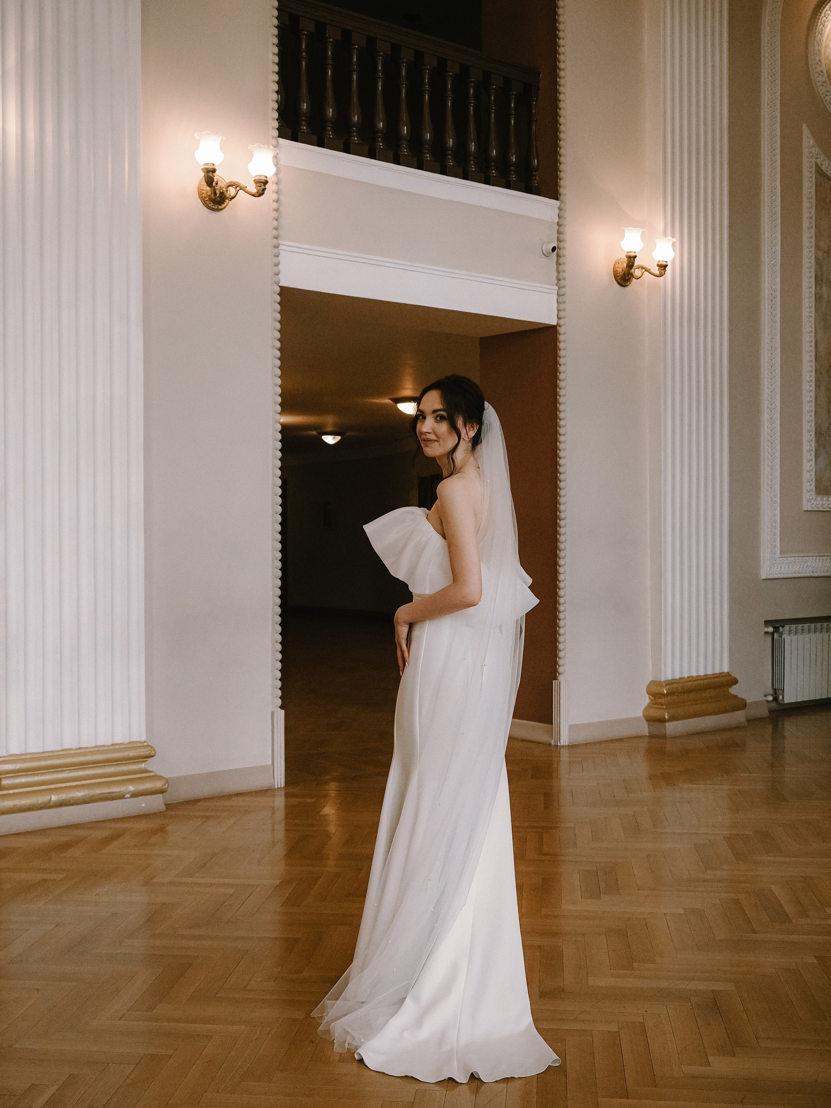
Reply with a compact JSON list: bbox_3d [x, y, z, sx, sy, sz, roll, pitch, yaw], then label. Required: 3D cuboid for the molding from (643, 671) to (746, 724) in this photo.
[{"bbox_3d":[1.893,0.959,8.175,0.860,0.270,0.170,-1,1,-37],"label":"molding"}]

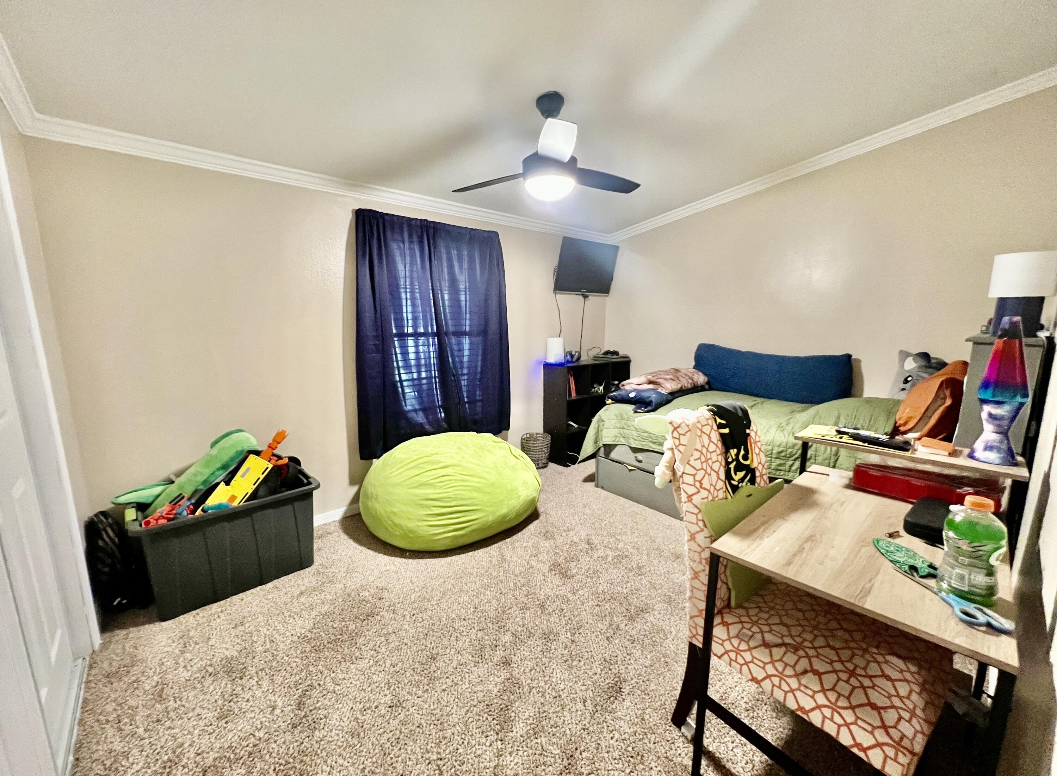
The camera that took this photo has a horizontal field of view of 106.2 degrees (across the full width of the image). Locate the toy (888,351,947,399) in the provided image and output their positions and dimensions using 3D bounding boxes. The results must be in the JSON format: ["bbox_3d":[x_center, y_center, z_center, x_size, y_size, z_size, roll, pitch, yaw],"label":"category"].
[{"bbox_3d":[2.249,-0.026,2.281,0.250,0.350,0.280,1,9,8],"label":"toy"}]

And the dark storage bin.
[{"bbox_3d":[-1.514,0.738,2.034,0.715,0.460,0.500,-9,12,-43],"label":"dark storage bin"}]

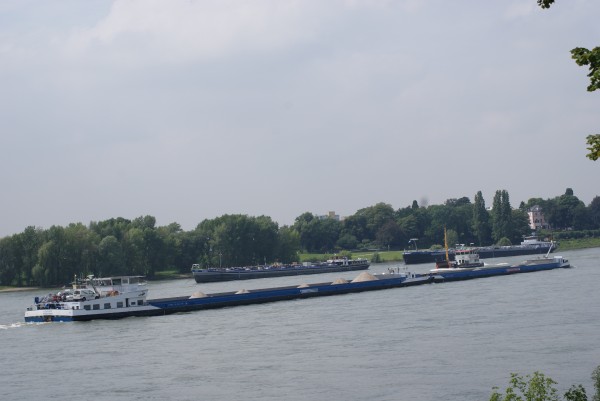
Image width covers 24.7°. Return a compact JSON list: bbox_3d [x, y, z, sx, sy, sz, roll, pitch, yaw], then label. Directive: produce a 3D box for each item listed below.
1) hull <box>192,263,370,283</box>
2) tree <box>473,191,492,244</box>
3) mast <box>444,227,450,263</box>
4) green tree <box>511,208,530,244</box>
[{"bbox_3d":[-6.140,23.080,455.200,9.500,4.000,84.600,-4,-2,39],"label":"hull"},{"bbox_3d":[82.510,8.390,620.000,9.000,26.000,9.000,-3,-2,0],"label":"tree"},{"bbox_3d":[45.140,13.510,420.000,1.200,11.000,1.200,-3,-2,0],"label":"mast"},{"bbox_3d":[99.960,11.790,620.000,9.000,16.500,9.000,-3,-2,0],"label":"green tree"}]

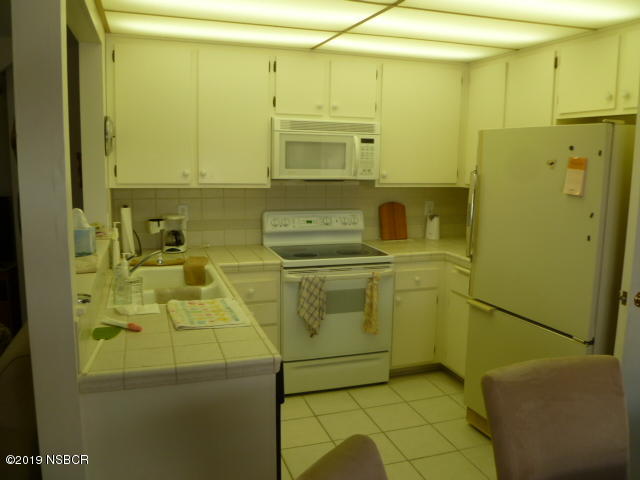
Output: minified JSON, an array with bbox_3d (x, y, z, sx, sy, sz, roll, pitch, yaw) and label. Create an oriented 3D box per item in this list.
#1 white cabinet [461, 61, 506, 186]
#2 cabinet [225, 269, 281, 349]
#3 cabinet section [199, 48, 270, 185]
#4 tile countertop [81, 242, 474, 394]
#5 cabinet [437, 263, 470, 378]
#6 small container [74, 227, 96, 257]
[{"bbox_3d":[1.321,-0.821,3.729,0.310,0.890,0.430,-2,9,-18],"label":"white cabinet"},{"bbox_3d":[-0.515,0.544,3.552,0.370,0.810,0.610,-2,9,-18],"label":"cabinet"},{"bbox_3d":[-0.593,-0.789,3.455,0.465,0.850,0.320,-2,10,-18],"label":"cabinet section"},{"bbox_3d":[0.286,0.215,2.939,2.790,0.056,2.220,-2,9,-18],"label":"tile countertop"},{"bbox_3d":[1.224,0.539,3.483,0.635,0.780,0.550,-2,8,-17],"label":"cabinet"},{"bbox_3d":[-1.111,0.006,2.418,0.115,0.120,0.115,-4,9,-29],"label":"small container"}]

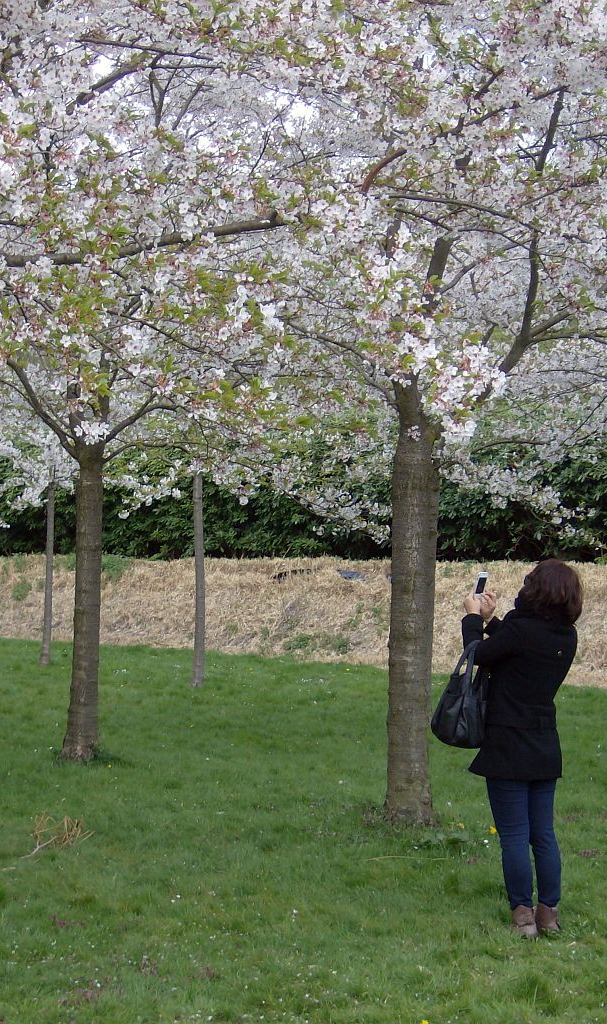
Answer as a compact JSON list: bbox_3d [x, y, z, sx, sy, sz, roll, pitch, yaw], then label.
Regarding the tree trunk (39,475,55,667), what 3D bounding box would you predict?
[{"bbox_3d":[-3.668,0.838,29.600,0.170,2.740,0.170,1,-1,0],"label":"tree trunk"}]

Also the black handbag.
[{"bbox_3d":[0.681,0.786,8.900,0.310,0.470,0.190,0,-1,12],"label":"black handbag"}]

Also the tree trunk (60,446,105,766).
[{"bbox_3d":[-1.731,0.718,16.400,0.280,2.500,0.280,1,-1,0],"label":"tree trunk"}]

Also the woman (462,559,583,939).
[{"bbox_3d":[0.938,1.016,8.930,0.580,1.620,0.480,-1,-1,42],"label":"woman"}]

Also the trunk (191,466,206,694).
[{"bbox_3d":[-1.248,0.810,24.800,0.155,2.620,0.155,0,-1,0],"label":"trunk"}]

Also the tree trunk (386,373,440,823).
[{"bbox_3d":[0.673,0.559,12.750,0.320,2.740,0.320,1,-1,0],"label":"tree trunk"}]

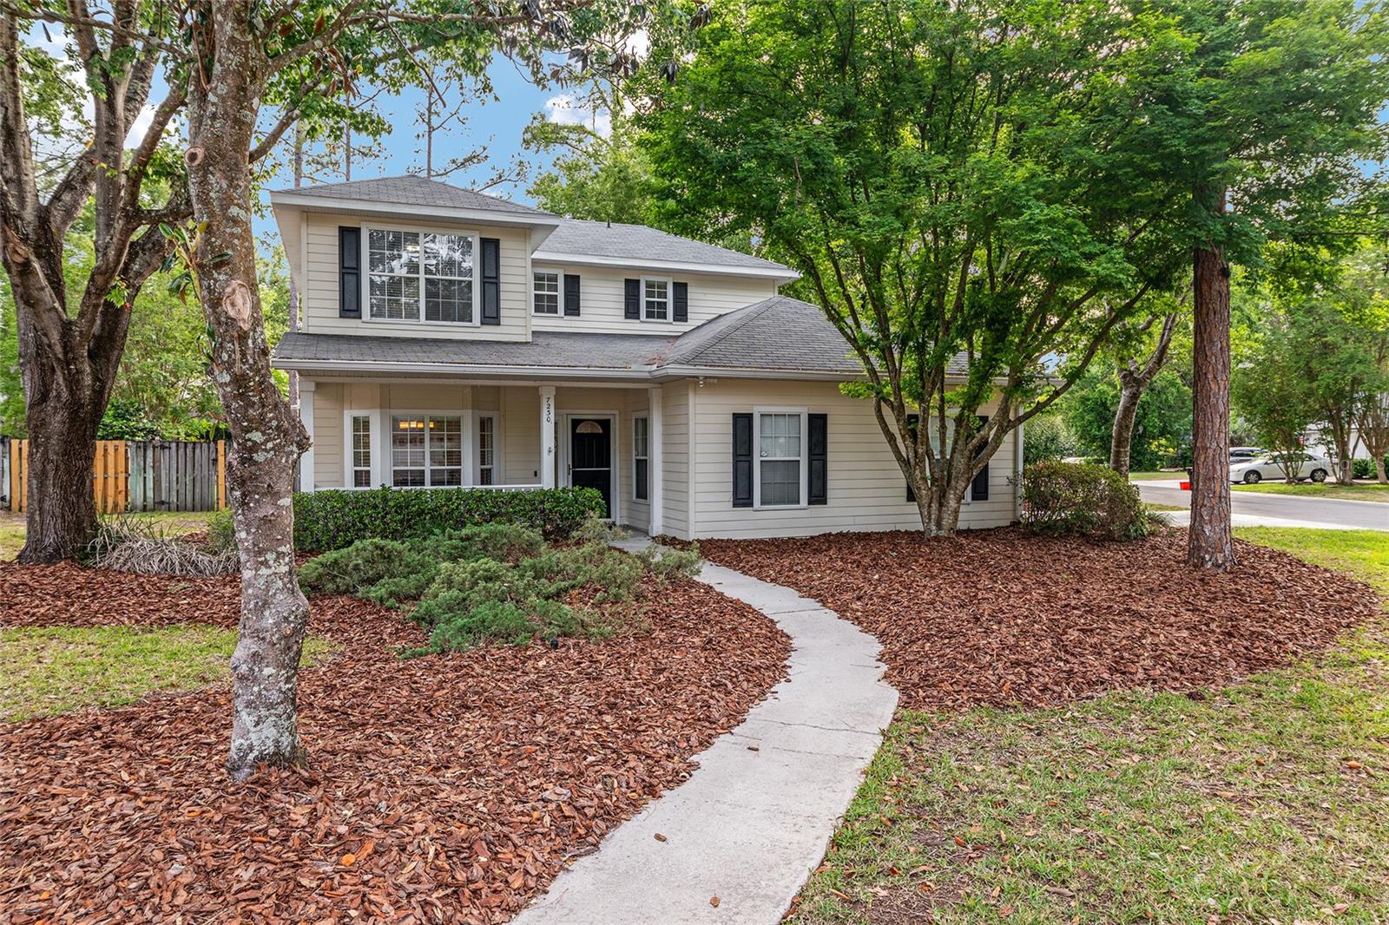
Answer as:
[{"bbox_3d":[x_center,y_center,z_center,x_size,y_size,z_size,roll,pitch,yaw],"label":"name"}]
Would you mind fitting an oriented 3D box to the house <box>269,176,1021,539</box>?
[{"bbox_3d":[-1.768,-2.401,19.992,13.055,7.061,12.468,-1,1,-22],"label":"house"}]

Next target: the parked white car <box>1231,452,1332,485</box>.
[{"bbox_3d":[26.517,0.223,42.200,4.650,1.450,1.790,0,1,5],"label":"parked white car"}]

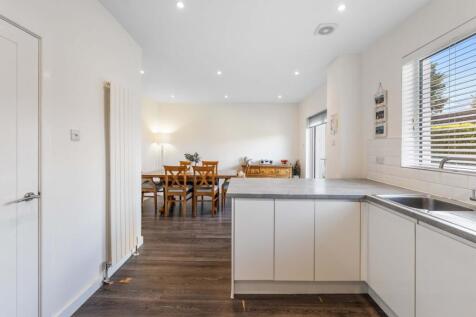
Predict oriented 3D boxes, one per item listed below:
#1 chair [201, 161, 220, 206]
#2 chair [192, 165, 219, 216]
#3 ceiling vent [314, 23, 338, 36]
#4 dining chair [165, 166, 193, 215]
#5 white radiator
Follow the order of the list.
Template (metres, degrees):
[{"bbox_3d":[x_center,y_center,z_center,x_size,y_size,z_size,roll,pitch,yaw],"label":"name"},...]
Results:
[{"bbox_3d":[-0.725,0.585,4.660,0.460,0.975,0.490,0,2,0],"label":"chair"},{"bbox_3d":[-0.645,0.633,3.740,0.460,0.975,0.490,0,2,0],"label":"chair"},{"bbox_3d":[1.055,-1.520,2.205,0.210,0.040,0.210,0,1,0],"label":"ceiling vent"},{"bbox_3d":[-1.185,0.633,3.740,0.460,0.975,0.490,0,2,0],"label":"dining chair"},{"bbox_3d":[-1.243,0.172,2.005,0.072,1.800,0.465,0,2,0],"label":"white radiator"}]

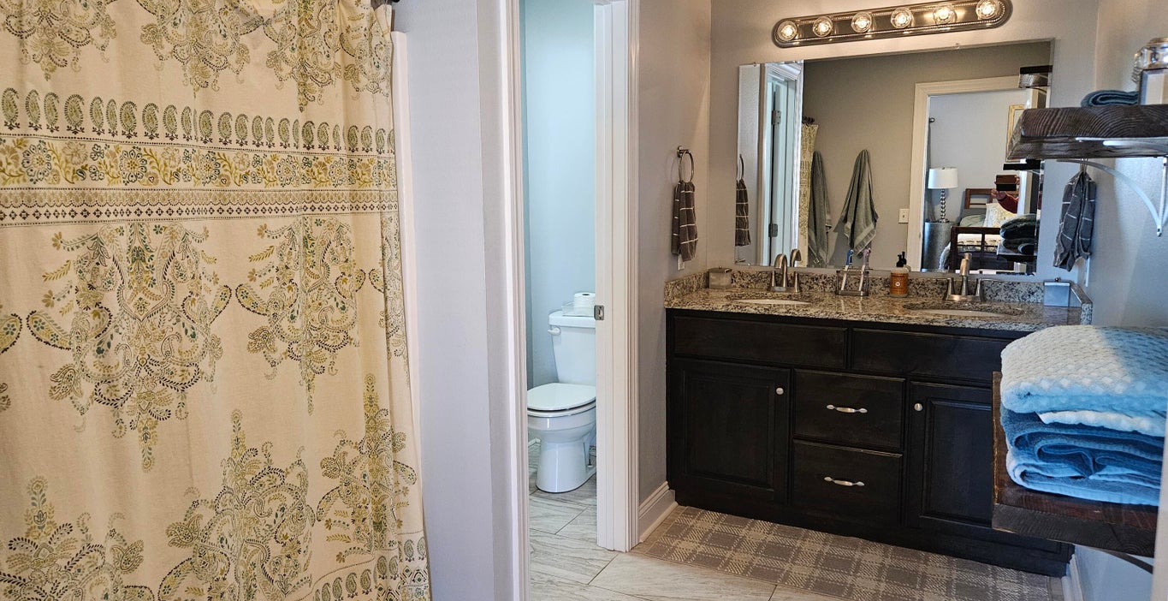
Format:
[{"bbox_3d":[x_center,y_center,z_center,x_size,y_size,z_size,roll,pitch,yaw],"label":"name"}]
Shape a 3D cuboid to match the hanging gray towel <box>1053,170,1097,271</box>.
[{"bbox_3d":[1.723,-0.277,2.720,0.105,0.345,0.180,4,9,27],"label":"hanging gray towel"}]

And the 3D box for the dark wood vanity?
[{"bbox_3d":[1.167,0.477,3.283,1.528,0.878,0.525,4,9,27],"label":"dark wood vanity"}]

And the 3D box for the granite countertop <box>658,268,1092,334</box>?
[{"bbox_3d":[1.155,-0.013,3.194,1.528,0.118,0.564,4,9,27],"label":"granite countertop"}]

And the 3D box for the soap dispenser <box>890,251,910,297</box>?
[{"bbox_3d":[1.353,-0.103,3.318,0.074,0.187,0.074,4,9,27],"label":"soap dispenser"}]

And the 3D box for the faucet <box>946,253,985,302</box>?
[{"bbox_3d":[1.556,-0.088,3.167,0.156,0.199,0.140,4,9,27],"label":"faucet"}]

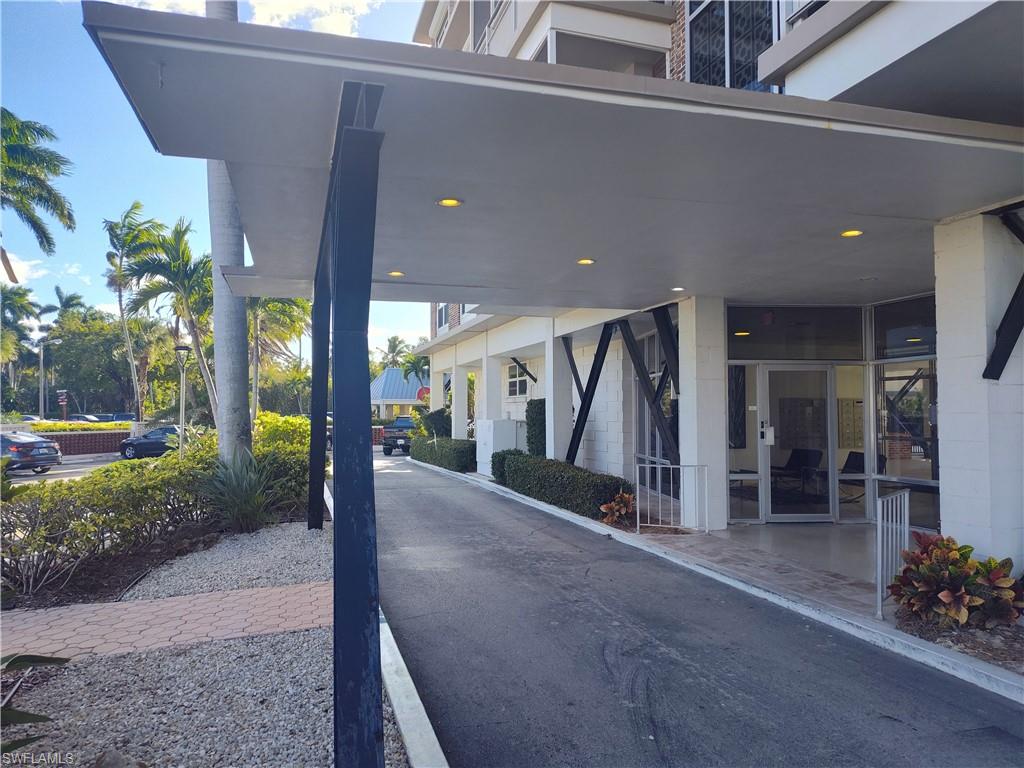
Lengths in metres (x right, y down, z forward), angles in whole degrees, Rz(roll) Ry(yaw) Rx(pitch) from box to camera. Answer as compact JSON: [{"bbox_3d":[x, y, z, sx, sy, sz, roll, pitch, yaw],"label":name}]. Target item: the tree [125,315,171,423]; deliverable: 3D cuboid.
[{"bbox_3d":[-21.500,-0.200,40.000,3.000,7.400,3.000,0,-2,0],"label":"tree"}]

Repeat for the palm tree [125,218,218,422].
[{"bbox_3d":[-11.300,-1.360,23.000,3.600,8.300,3.600,0,-2,0],"label":"palm tree"}]

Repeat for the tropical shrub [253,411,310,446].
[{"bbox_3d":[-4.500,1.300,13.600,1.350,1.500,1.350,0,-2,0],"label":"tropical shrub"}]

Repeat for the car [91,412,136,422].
[{"bbox_3d":[-36.300,3.650,62.000,4.800,1.750,1.950,-1,-2,26],"label":"car"}]

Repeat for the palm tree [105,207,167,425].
[{"bbox_3d":[-20.700,-3.400,38.000,3.400,13.000,3.400,0,-2,0],"label":"palm tree"}]

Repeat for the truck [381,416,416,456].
[{"bbox_3d":[-5.100,2.480,34.200,2.000,1.950,5.700,0,-2,-2],"label":"truck"}]

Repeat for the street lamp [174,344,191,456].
[{"bbox_3d":[-9.900,0.800,20.500,0.520,4.000,0.520,0,-2,0],"label":"street lamp"}]

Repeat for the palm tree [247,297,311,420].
[{"bbox_3d":[-9.450,-0.550,26.000,3.800,7.300,3.800,0,-2,0],"label":"palm tree"}]

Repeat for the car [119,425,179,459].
[{"bbox_3d":[-15.500,2.630,31.100,4.700,1.460,1.850,-1,-2,14],"label":"car"}]

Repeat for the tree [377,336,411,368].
[{"bbox_3d":[-12.500,-0.160,72.000,4.200,9.800,4.200,0,-2,0],"label":"tree"}]

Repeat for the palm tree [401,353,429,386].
[{"bbox_3d":[-6.200,0.840,45.000,2.600,5.900,2.600,0,-2,0],"label":"palm tree"}]

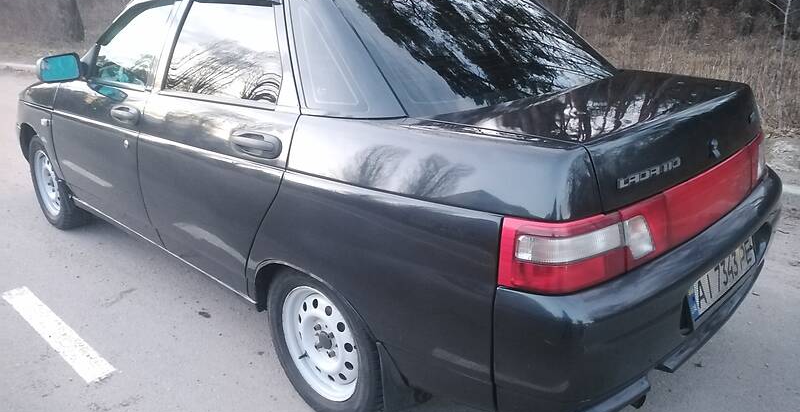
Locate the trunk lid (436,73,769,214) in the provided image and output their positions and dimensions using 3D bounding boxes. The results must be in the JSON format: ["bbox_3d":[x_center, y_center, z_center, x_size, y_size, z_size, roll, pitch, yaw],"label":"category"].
[{"bbox_3d":[0.655,-0.245,1.827,0.600,0.200,1.180,18,25,41],"label":"trunk lid"}]

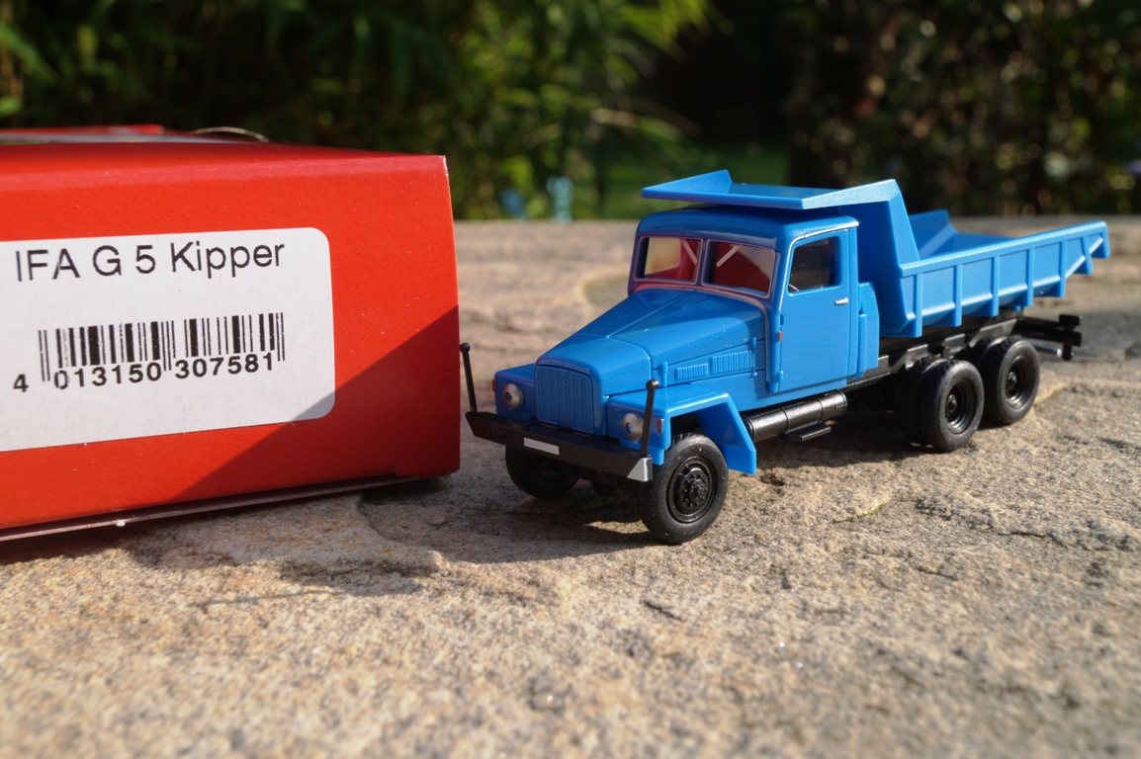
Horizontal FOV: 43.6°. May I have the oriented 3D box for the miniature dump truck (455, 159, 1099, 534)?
[{"bbox_3d":[0.031,-0.008,0.172,0.090,0.033,0.029,-14,17,-41],"label":"miniature dump truck"}]

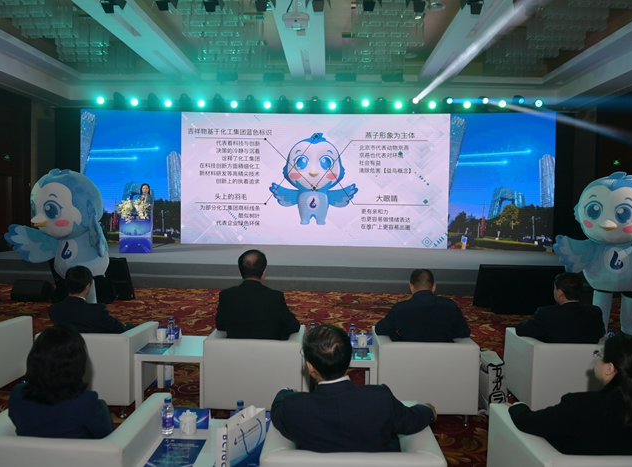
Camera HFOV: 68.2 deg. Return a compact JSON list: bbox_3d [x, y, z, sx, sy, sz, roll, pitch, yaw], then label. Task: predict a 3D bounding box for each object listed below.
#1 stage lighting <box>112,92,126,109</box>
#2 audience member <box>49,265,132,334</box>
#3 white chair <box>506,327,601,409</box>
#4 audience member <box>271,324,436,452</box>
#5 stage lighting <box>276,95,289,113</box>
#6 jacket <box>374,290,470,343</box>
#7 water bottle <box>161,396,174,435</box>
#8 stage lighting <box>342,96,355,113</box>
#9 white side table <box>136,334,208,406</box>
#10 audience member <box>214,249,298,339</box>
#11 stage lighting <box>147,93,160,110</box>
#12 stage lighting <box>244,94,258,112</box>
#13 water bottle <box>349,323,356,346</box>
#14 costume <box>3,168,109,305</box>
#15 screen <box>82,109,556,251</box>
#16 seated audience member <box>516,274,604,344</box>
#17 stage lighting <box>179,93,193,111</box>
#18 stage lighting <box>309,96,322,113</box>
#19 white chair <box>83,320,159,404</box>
[{"bbox_3d":[-6.088,-4.081,14.424,0.360,0.550,0.360,1,3,2],"label":"stage lighting"},{"bbox_3d":[-1.860,0.811,3.970,0.660,1.140,0.850,1,3,12],"label":"audience member"},{"bbox_3d":[1.940,1.124,3.680,0.770,0.650,0.600,1,3,-3],"label":"white chair"},{"bbox_3d":[0.153,0.916,2.200,0.740,1.160,0.820,1,3,-2],"label":"audience member"},{"bbox_3d":[-1.006,-3.942,14.234,0.360,0.550,0.360,1,3,2],"label":"stage lighting"},{"bbox_3d":[0.858,0.749,3.760,0.740,0.600,0.420,1,3,0],"label":"jacket"},{"bbox_3d":[-0.732,0.901,2.300,0.061,0.190,0.061,1,3,0],"label":"water bottle"},{"bbox_3d":[0.926,-3.676,13.300,0.360,0.460,0.360,1,3,0],"label":"stage lighting"},{"bbox_3d":[-1.087,1.126,3.763,0.518,0.457,0.534,1,3,3],"label":"white side table"},{"bbox_3d":[-0.484,0.767,3.930,0.660,1.270,0.850,1,3,2],"label":"audience member"},{"bbox_3d":[-4.631,-3.762,13.300,0.400,0.500,0.380,1,3,0],"label":"stage lighting"},{"bbox_3d":[-1.988,-3.968,14.271,0.360,0.550,0.360,1,3,2],"label":"stage lighting"},{"bbox_3d":[0.299,0.826,3.805,0.059,0.193,0.059,1,3,3],"label":"water bottle"},{"bbox_3d":[-3.790,0.128,6.950,1.420,2.150,1.050,1,3,9],"label":"costume"},{"bbox_3d":[0.015,-1.635,14.400,14.600,4.150,0.150,1,3,2],"label":"screen"},{"bbox_3d":[1.933,0.846,4.000,0.650,1.105,0.880,1,3,-5],"label":"seated audience member"},{"bbox_3d":[-3.719,-3.762,13.300,0.400,0.500,0.380,1,3,0],"label":"stage lighting"},{"bbox_3d":[-0.015,-3.911,14.197,0.360,0.550,0.360,1,3,2],"label":"stage lighting"},{"bbox_3d":[-1.727,1.050,3.771,0.724,0.584,0.588,1,3,3],"label":"white chair"}]

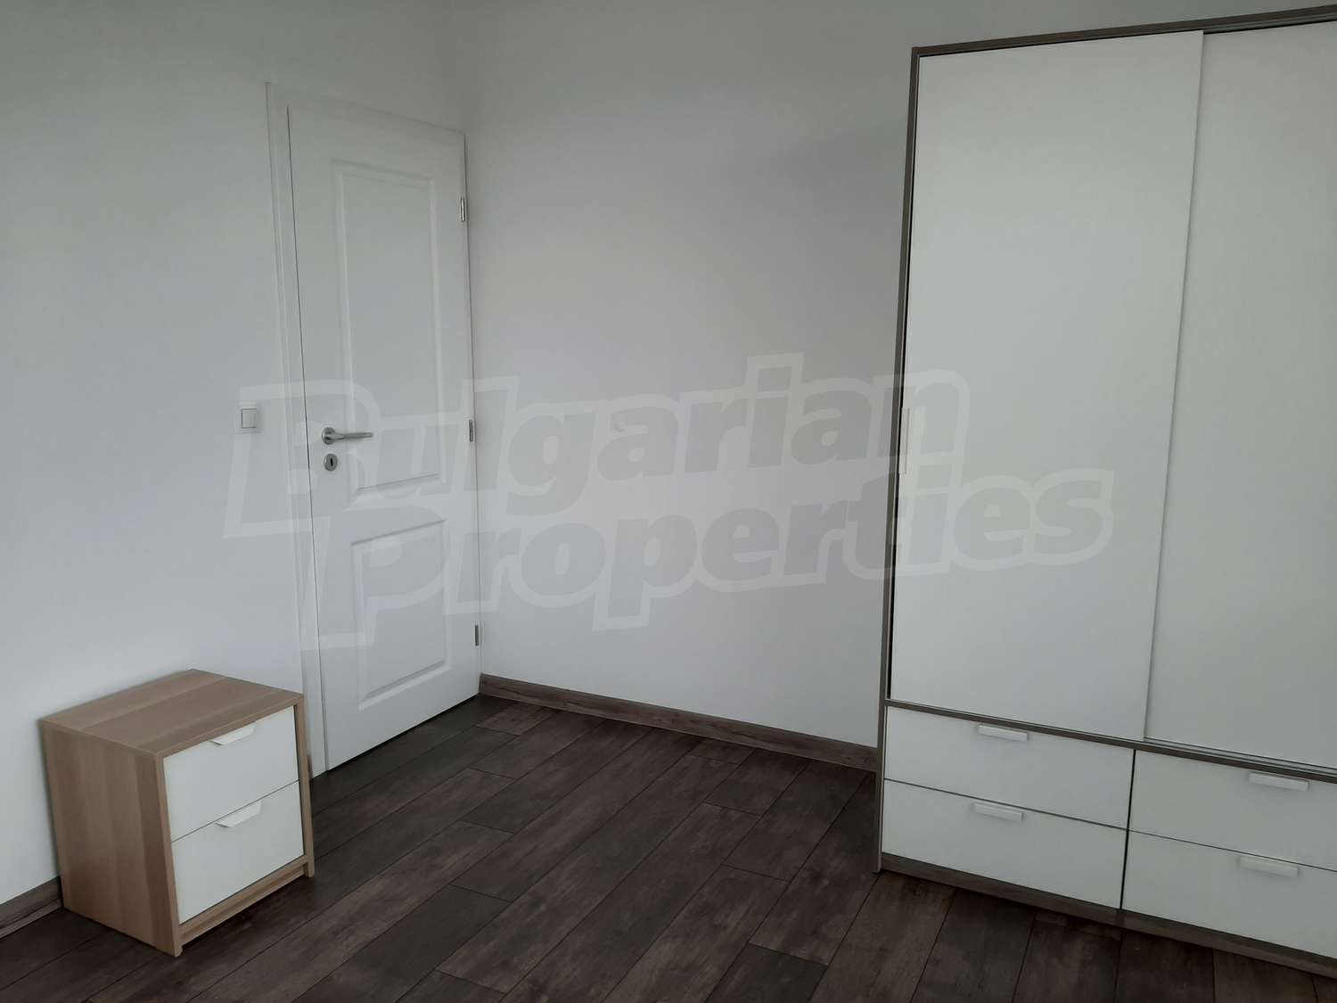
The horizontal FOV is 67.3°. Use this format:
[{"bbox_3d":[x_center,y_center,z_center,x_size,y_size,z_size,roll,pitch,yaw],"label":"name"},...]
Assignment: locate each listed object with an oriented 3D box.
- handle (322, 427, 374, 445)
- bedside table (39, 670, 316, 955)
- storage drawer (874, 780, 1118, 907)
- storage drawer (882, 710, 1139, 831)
[{"bbox_3d":[-1.000,-0.208,3.138,0.055,0.053,0.161,5,11,26],"label":"handle"},{"bbox_3d":[-1.200,0.741,2.492,0.417,0.485,0.404,5,11,27],"label":"bedside table"},{"bbox_3d":[0.917,0.805,2.688,0.569,0.200,0.480,5,11,26],"label":"storage drawer"},{"bbox_3d":[0.917,0.607,2.653,0.569,0.196,0.480,5,11,26],"label":"storage drawer"}]

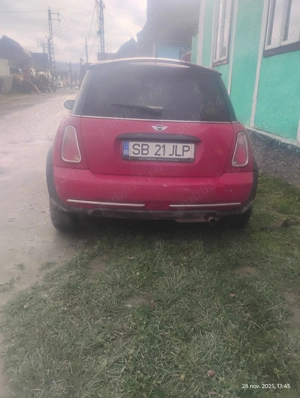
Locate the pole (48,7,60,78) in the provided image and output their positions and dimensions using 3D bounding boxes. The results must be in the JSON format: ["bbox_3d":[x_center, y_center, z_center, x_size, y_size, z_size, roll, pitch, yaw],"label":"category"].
[{"bbox_3d":[-9.634,-14.919,32.548,1.250,7.730,0.450,1,20,0],"label":"pole"}]

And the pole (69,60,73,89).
[{"bbox_3d":[-21.231,-33.304,86.403,0.500,7.010,0.400,1,20,0],"label":"pole"}]

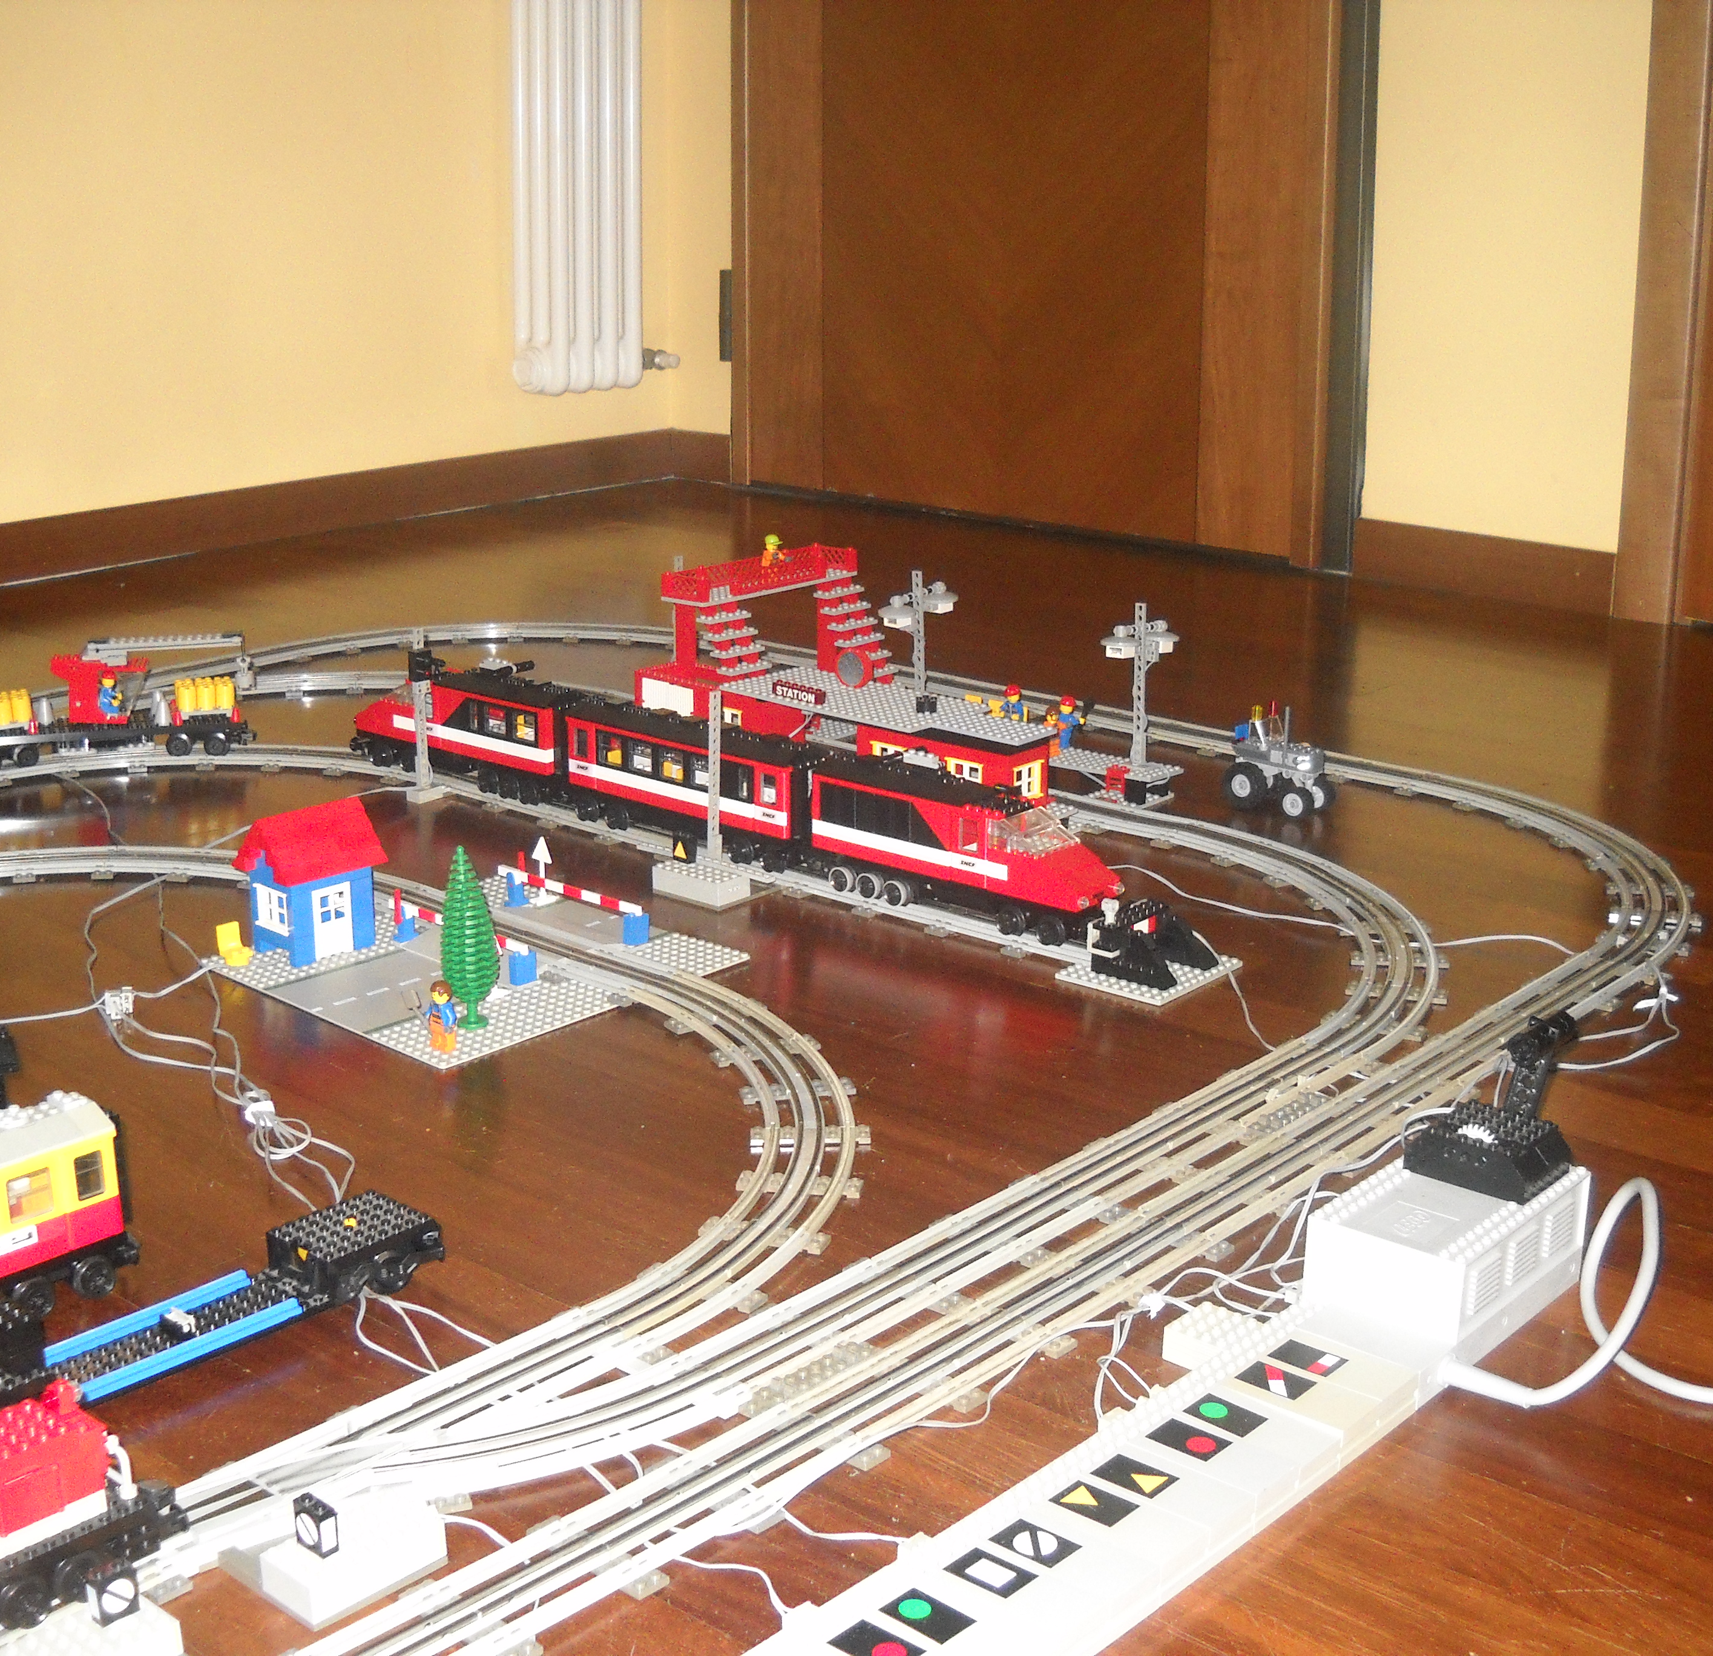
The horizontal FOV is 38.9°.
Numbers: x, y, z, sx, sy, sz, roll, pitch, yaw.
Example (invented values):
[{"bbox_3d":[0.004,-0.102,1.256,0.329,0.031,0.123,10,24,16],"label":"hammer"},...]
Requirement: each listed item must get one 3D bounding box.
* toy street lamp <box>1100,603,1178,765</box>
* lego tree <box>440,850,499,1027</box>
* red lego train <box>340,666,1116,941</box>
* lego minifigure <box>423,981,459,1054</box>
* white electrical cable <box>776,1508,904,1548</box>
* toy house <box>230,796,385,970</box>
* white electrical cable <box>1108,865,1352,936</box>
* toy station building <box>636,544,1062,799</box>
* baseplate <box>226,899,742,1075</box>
[{"bbox_3d":[0.229,-0.117,1.952,0.074,0.133,0.032,-11,20,-33],"label":"toy street lamp"},{"bbox_3d":[-0.236,0.064,1.465,0.034,0.115,0.034,0,17,0],"label":"lego tree"},{"bbox_3d":[-0.120,-0.043,1.802,0.748,0.107,0.050,14,22,37],"label":"red lego train"},{"bbox_3d":[-0.246,0.111,1.436,0.025,0.042,0.015,15,22,40],"label":"lego minifigure"},{"bbox_3d":[-0.008,0.277,0.961,0.054,0.006,0.015,8,19,23],"label":"white electrical cable"},{"bbox_3d":[-0.356,0.033,1.593,0.064,0.098,0.078,15,22,40],"label":"toy house"},{"bbox_3d":[0.260,0.050,1.714,0.026,0.005,0.210,-16,23,-42],"label":"white electrical cable"},{"bbox_3d":[0.033,-0.119,2.000,0.395,0.155,0.245,14,22,39],"label":"toy station building"},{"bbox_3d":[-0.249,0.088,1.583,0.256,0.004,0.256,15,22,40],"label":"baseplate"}]

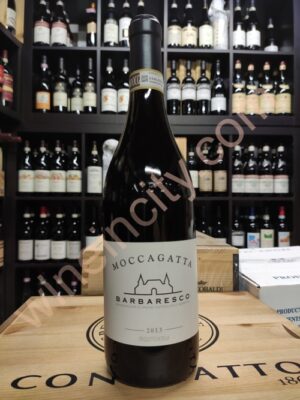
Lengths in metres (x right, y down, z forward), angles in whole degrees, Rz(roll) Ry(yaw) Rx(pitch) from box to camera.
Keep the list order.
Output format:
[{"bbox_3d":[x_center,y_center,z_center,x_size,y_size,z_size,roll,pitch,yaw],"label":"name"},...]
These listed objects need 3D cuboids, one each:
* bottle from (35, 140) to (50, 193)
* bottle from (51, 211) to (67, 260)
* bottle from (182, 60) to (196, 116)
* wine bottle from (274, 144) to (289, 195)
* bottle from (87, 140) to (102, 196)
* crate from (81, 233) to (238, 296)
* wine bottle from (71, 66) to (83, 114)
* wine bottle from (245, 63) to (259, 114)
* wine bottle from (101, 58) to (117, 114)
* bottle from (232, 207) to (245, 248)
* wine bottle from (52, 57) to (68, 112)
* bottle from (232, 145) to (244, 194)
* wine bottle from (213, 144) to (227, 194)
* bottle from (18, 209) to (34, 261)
[{"bbox_3d":[-0.571,-0.170,1.603,0.080,0.302,0.080,0,0,-2],"label":"bottle"},{"bbox_3d":[-0.494,0.182,1.629,0.080,0.294,0.080,0,0,-2],"label":"bottle"},{"bbox_3d":[0.216,-0.613,1.655,0.075,0.312,0.075,0,2,-3],"label":"bottle"},{"bbox_3d":[0.721,-0.160,1.656,0.079,0.290,0.079,0,0,-2],"label":"wine bottle"},{"bbox_3d":[-0.294,-0.165,1.608,0.080,0.297,0.080,0,0,-3],"label":"bottle"},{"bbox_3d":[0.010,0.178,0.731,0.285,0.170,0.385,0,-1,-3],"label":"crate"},{"bbox_3d":[-0.413,-0.616,1.724,0.075,0.310,0.075,0,2,-3],"label":"wine bottle"},{"bbox_3d":[0.567,-0.610,1.677,0.080,0.300,0.080,0,0,-2],"label":"wine bottle"},{"bbox_3d":[-0.215,-0.603,1.611,0.082,0.300,0.082,0,0,-3],"label":"wine bottle"},{"bbox_3d":[0.484,0.182,1.658,0.074,0.295,0.074,0,0,-3],"label":"bottle"},{"bbox_3d":[-0.472,-0.603,1.599,0.075,0.299,0.075,0,0,-3],"label":"wine bottle"},{"bbox_3d":[0.503,-0.169,1.706,0.076,0.289,0.076,0,-1,-3],"label":"bottle"},{"bbox_3d":[0.395,-0.174,1.700,0.076,0.300,0.076,0,-1,-3],"label":"wine bottle"},{"bbox_3d":[-0.656,0.186,1.602,0.080,0.293,0.080,0,0,-2],"label":"bottle"}]

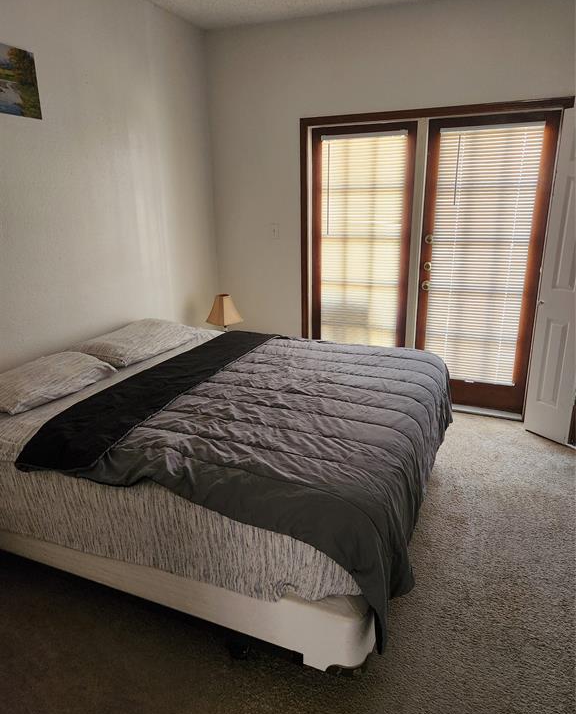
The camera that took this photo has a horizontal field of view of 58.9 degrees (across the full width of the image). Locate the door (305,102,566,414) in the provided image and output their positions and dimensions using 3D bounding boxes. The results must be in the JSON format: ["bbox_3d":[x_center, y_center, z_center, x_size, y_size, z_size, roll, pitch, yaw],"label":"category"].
[{"bbox_3d":[0.941,-0.655,3.793,1.742,2.113,0.110,6,19,21],"label":"door"}]

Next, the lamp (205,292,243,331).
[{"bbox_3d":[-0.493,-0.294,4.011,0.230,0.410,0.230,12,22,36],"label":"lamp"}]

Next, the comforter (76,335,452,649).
[{"bbox_3d":[0.104,0.410,2.551,1.250,0.530,1.970,6,19,21],"label":"comforter"}]

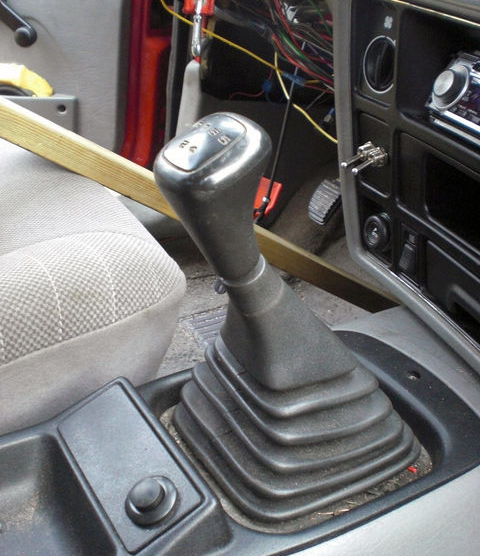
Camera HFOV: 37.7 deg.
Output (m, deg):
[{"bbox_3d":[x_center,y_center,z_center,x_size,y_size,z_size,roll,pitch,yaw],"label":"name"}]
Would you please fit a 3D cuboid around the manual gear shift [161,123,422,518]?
[{"bbox_3d":[0.038,0.015,0.459,0.211,0.244,0.115,-10,32,-29],"label":"manual gear shift"}]

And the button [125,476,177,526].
[{"bbox_3d":[-0.054,0.130,0.420,0.032,0.013,0.032,-12,40,10],"label":"button"}]

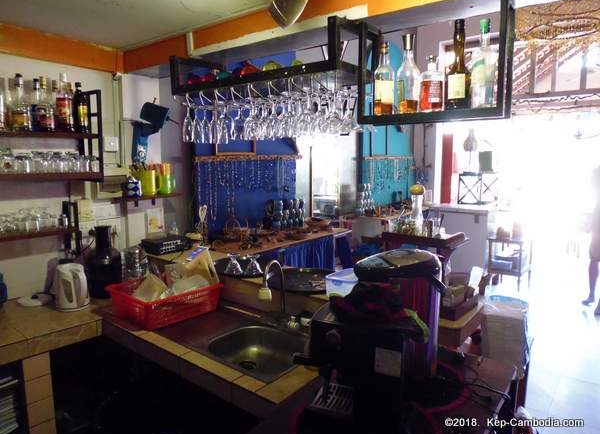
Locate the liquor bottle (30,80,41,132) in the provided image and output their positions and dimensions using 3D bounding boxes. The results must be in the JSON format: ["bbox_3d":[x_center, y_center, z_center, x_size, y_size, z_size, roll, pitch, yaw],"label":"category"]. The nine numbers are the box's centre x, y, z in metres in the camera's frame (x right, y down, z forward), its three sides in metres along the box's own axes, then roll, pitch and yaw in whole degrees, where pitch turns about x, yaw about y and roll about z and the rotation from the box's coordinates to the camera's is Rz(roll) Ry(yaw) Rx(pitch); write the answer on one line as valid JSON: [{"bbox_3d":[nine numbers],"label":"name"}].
[{"bbox_3d":[-1.369,-0.579,2.173,0.068,0.270,0.068,6,10,38],"label":"liquor bottle"}]

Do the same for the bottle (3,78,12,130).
[{"bbox_3d":[-1.452,-0.553,2.071,0.072,0.259,0.072,6,10,38],"label":"bottle"}]

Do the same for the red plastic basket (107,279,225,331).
[{"bbox_3d":[-0.659,0.398,2.053,0.340,0.136,0.406,7,10,42],"label":"red plastic basket"}]

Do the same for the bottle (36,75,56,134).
[{"bbox_3d":[-1.315,-0.580,2.160,0.078,0.278,0.080,6,10,38],"label":"bottle"}]

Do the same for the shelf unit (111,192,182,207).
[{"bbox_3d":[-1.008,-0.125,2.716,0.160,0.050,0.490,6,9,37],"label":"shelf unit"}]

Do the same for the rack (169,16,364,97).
[{"bbox_3d":[-0.182,-0.713,1.990,1.040,0.200,0.285,6,9,37],"label":"rack"}]

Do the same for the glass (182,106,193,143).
[{"bbox_3d":[-0.601,-0.504,2.242,0.062,0.200,0.062,6,9,37],"label":"glass"}]

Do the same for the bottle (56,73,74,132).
[{"bbox_3d":[-1.235,-0.598,2.193,0.082,0.300,0.080,-1,8,-17],"label":"bottle"}]

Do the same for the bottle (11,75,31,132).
[{"bbox_3d":[-1.362,-0.555,2.034,0.088,0.272,0.082,-2,8,-22],"label":"bottle"}]

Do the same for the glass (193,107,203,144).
[{"bbox_3d":[-0.558,-0.499,2.274,0.054,0.203,0.054,6,10,38],"label":"glass"}]

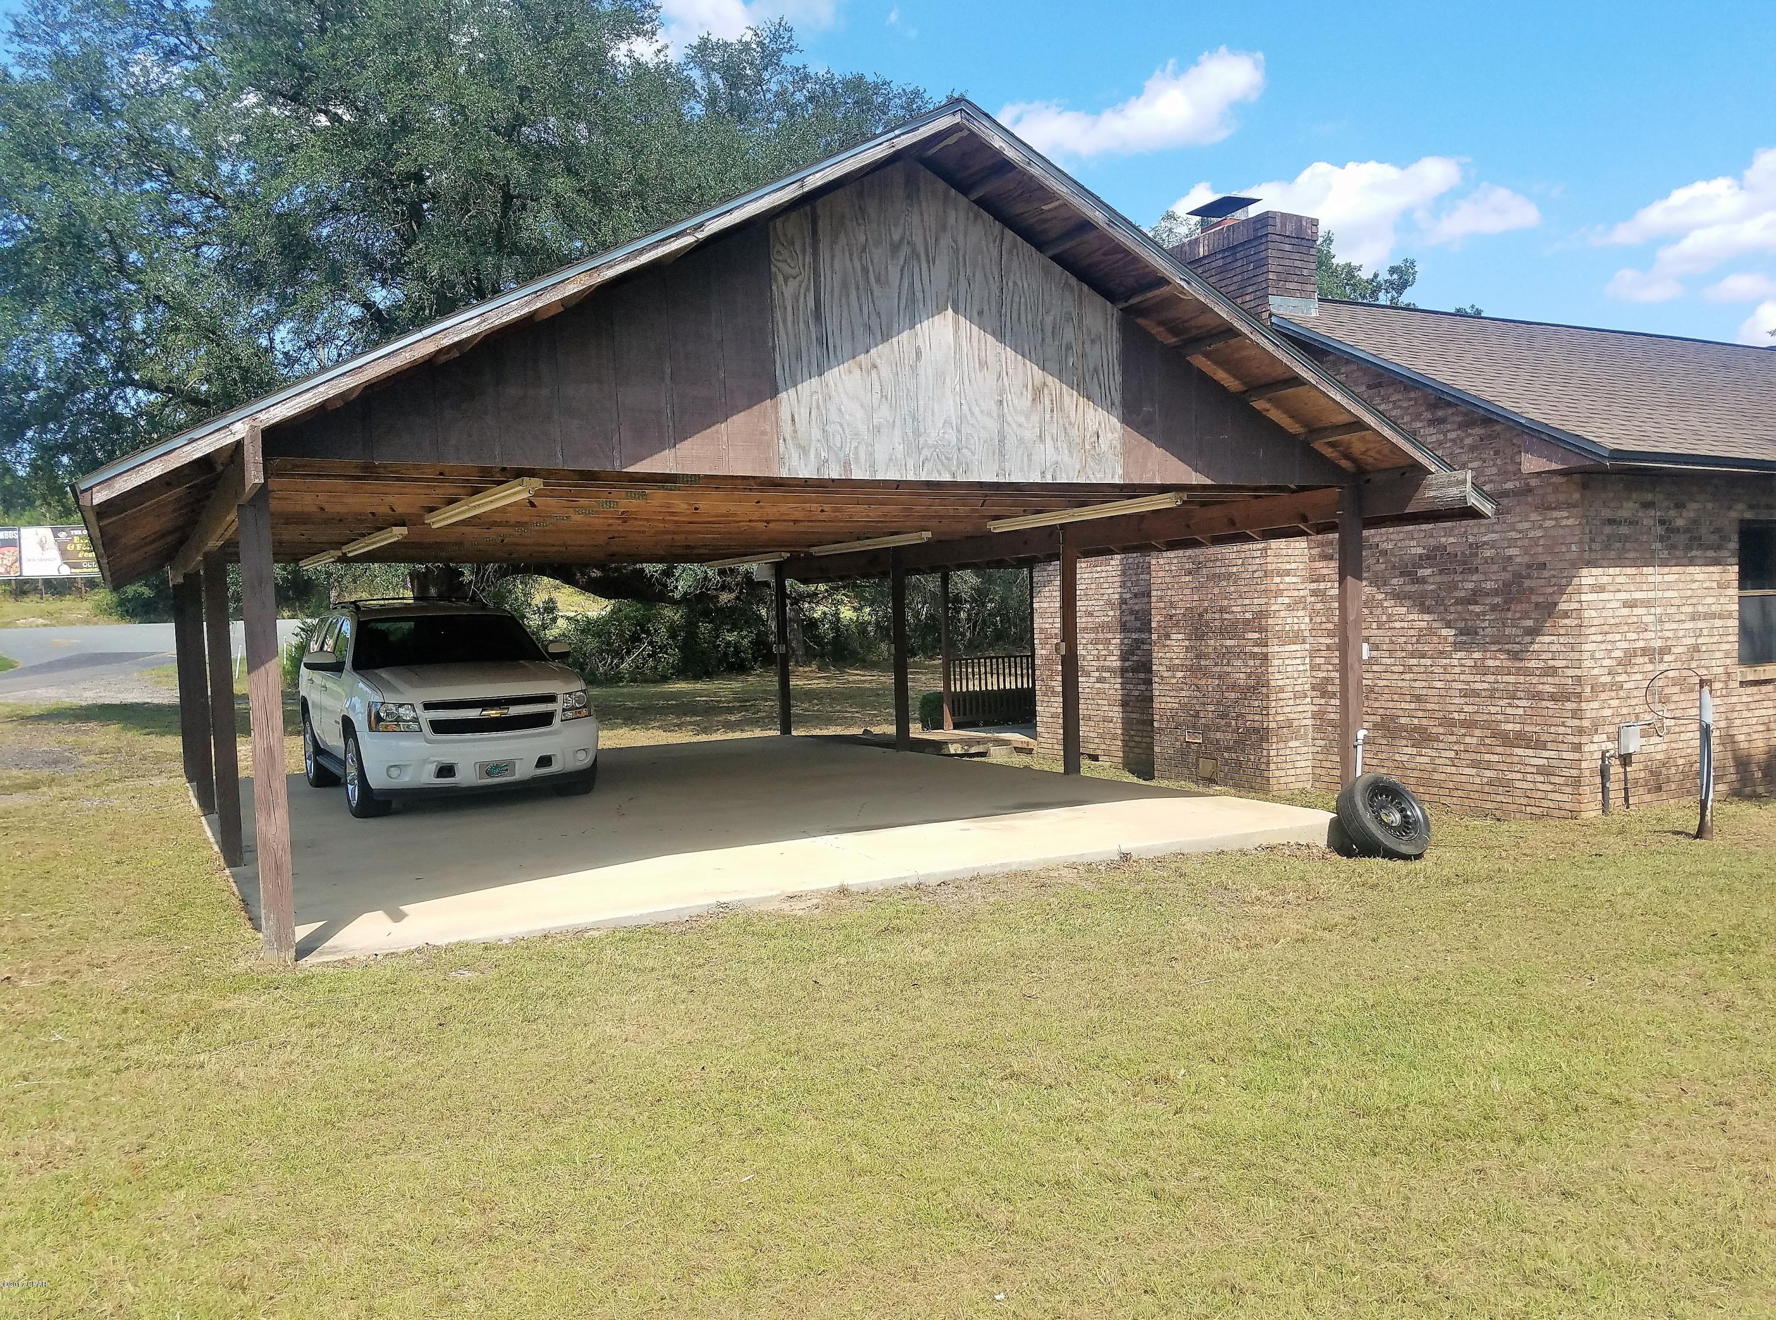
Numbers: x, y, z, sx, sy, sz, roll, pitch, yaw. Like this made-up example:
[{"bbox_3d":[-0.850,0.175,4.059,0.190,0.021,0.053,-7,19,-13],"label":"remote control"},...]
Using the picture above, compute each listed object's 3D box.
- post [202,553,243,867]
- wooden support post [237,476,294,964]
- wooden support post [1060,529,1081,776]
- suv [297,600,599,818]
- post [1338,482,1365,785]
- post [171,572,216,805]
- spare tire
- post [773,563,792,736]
[{"bbox_3d":[-4.710,0.355,9.473,0.140,2.234,0.100,-3,2,-29],"label":"post"},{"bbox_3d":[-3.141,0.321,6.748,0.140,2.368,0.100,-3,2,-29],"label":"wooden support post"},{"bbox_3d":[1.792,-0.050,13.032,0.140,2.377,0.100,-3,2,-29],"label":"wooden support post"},{"bbox_3d":[-4.636,0.370,13.582,2.030,1.940,5.130,-3,2,-30],"label":"suv"},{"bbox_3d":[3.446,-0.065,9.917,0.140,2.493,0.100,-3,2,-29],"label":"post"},{"bbox_3d":[-6.500,0.278,12.548,0.140,2.315,0.100,-3,2,-29],"label":"post"},{"bbox_3d":[3.533,1.131,9.500,0.660,0.660,0.210,-3,-34,-27],"label":"spare tire"},{"bbox_3d":[-1.460,-0.137,18.640,0.140,2.419,0.100,-3,2,-29],"label":"post"}]

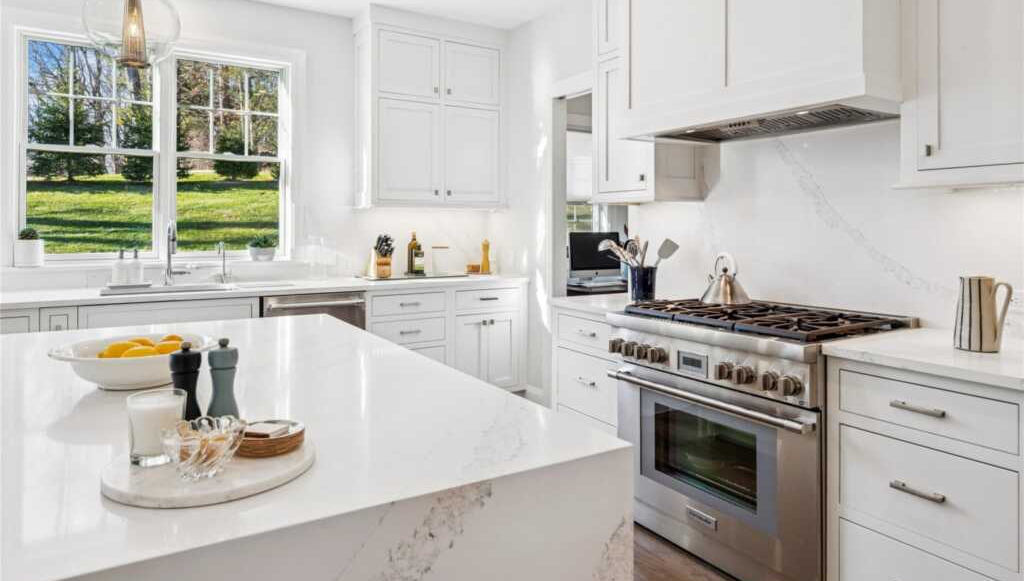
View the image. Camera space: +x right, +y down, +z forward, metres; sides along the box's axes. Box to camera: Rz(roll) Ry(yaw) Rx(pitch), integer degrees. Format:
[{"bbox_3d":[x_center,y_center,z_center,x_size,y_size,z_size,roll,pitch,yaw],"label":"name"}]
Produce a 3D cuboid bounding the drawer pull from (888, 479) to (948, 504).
[{"bbox_3d":[1.142,0.565,1.597,0.033,0.014,0.137,-3,5,-35],"label":"drawer pull"}]

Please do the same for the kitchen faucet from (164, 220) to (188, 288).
[{"bbox_3d":[-2.125,-0.237,3.590,0.140,0.410,0.230,-2,4,-35],"label":"kitchen faucet"}]

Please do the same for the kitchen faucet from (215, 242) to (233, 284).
[{"bbox_3d":[-1.910,-0.188,3.750,0.090,0.280,0.150,-1,4,-15],"label":"kitchen faucet"}]

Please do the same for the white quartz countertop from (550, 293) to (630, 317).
[{"bbox_3d":[0.593,0.076,2.907,0.635,0.037,0.440,-3,5,-35],"label":"white quartz countertop"}]

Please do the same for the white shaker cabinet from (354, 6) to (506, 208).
[{"bbox_3d":[-0.629,-1.364,4.458,1.090,1.440,0.350,-2,4,-29],"label":"white shaker cabinet"}]

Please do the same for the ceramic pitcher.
[{"bbox_3d":[1.448,0.071,1.745,0.115,0.220,0.150,-3,5,-41],"label":"ceramic pitcher"}]

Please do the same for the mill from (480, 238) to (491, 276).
[{"bbox_3d":[-0.212,-0.271,4.554,0.072,0.280,0.072,-2,4,-31],"label":"mill"}]

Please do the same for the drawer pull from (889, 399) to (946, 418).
[{"bbox_3d":[1.142,0.332,1.597,0.033,0.014,0.137,-3,5,-35],"label":"drawer pull"}]

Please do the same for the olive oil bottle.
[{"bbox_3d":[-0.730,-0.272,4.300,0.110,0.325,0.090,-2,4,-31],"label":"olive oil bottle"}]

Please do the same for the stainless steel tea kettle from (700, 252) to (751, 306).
[{"bbox_3d":[0.978,-0.060,2.604,0.215,0.220,0.215,3,5,40],"label":"stainless steel tea kettle"}]

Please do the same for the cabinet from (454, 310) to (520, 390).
[{"bbox_3d":[-0.337,0.432,4.450,0.580,0.600,0.560,-2,4,-29],"label":"cabinet"}]

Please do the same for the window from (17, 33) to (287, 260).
[{"bbox_3d":[-2.296,-0.881,3.759,1.510,1.400,0.110,-2,4,-29],"label":"window"}]

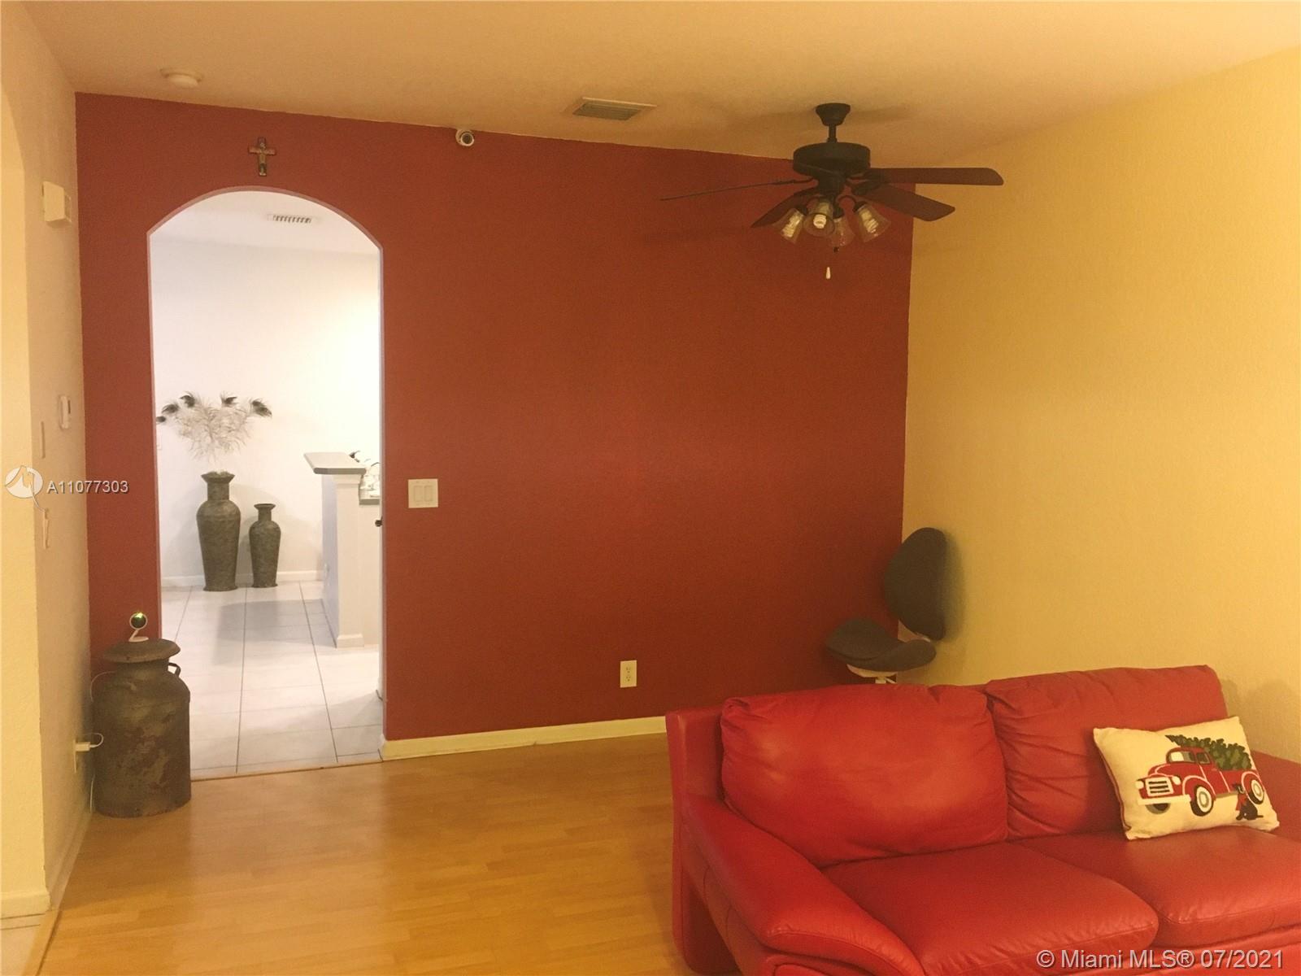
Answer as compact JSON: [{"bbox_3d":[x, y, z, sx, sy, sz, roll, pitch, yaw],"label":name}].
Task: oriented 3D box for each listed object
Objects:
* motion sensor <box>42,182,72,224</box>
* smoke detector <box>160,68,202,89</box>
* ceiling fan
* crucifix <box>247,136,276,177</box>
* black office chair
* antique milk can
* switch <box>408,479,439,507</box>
[{"bbox_3d":[-1.895,-0.899,3.488,0.055,0.130,0.160,-1,5,-20],"label":"motion sensor"},{"bbox_3d":[-1.681,-1.459,3.903,0.140,0.042,0.140,-1,5,-20],"label":"smoke detector"},{"bbox_3d":[0.699,-1.206,4.219,1.300,0.530,1.300,-1,5,-20],"label":"ceiling fan"},{"bbox_3d":[-1.565,-1.335,4.393,0.107,0.160,0.020,-1,5,-20],"label":"crucifix"},{"bbox_3d":[1.053,0.697,4.932,0.600,1.030,0.580,-2,5,-26],"label":"black office chair"},{"bbox_3d":[-1.984,0.915,4.250,0.345,0.620,0.345,-1,5,-20],"label":"antique milk can"},{"bbox_3d":[-0.985,0.025,4.729,0.126,0.122,0.012,-1,5,-20],"label":"switch"}]

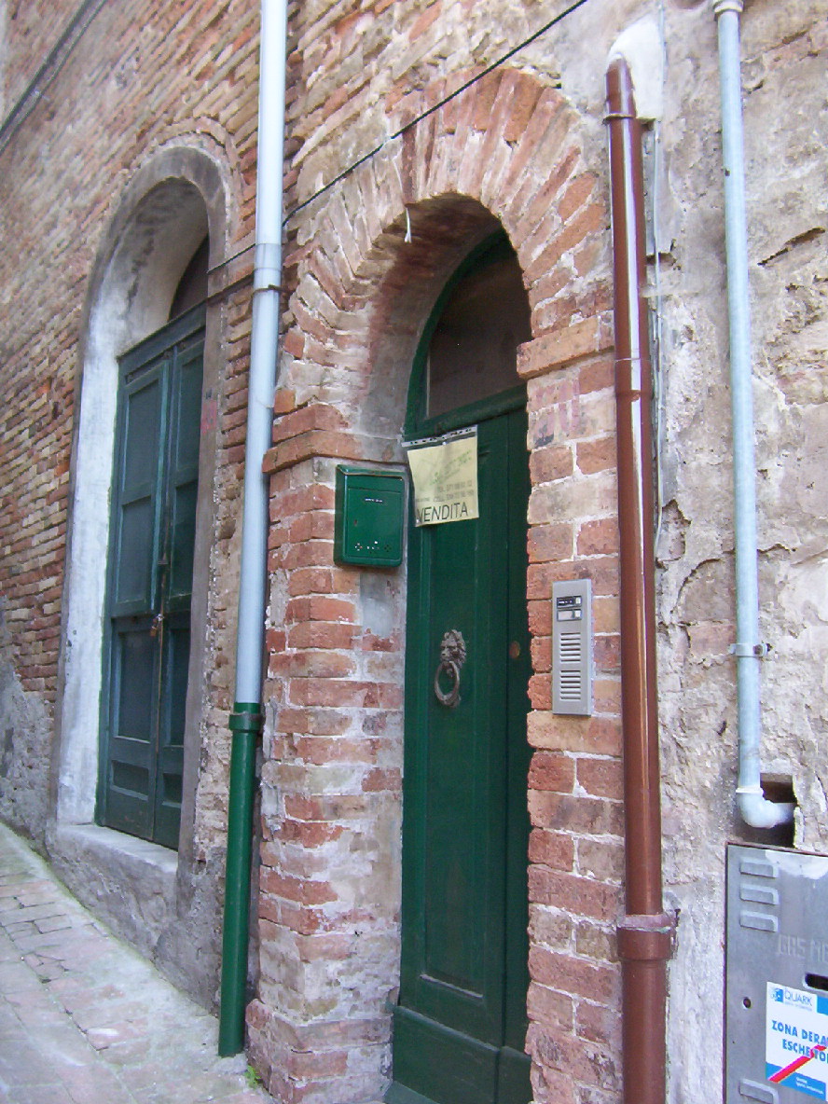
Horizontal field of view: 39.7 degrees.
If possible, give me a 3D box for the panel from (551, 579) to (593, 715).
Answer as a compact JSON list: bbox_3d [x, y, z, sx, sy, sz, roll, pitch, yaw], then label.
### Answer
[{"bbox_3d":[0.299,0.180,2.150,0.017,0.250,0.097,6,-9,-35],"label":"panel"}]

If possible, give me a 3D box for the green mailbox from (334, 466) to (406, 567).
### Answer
[{"bbox_3d":[-0.116,-0.097,3.018,0.165,0.260,0.075,4,-8,-24],"label":"green mailbox"}]

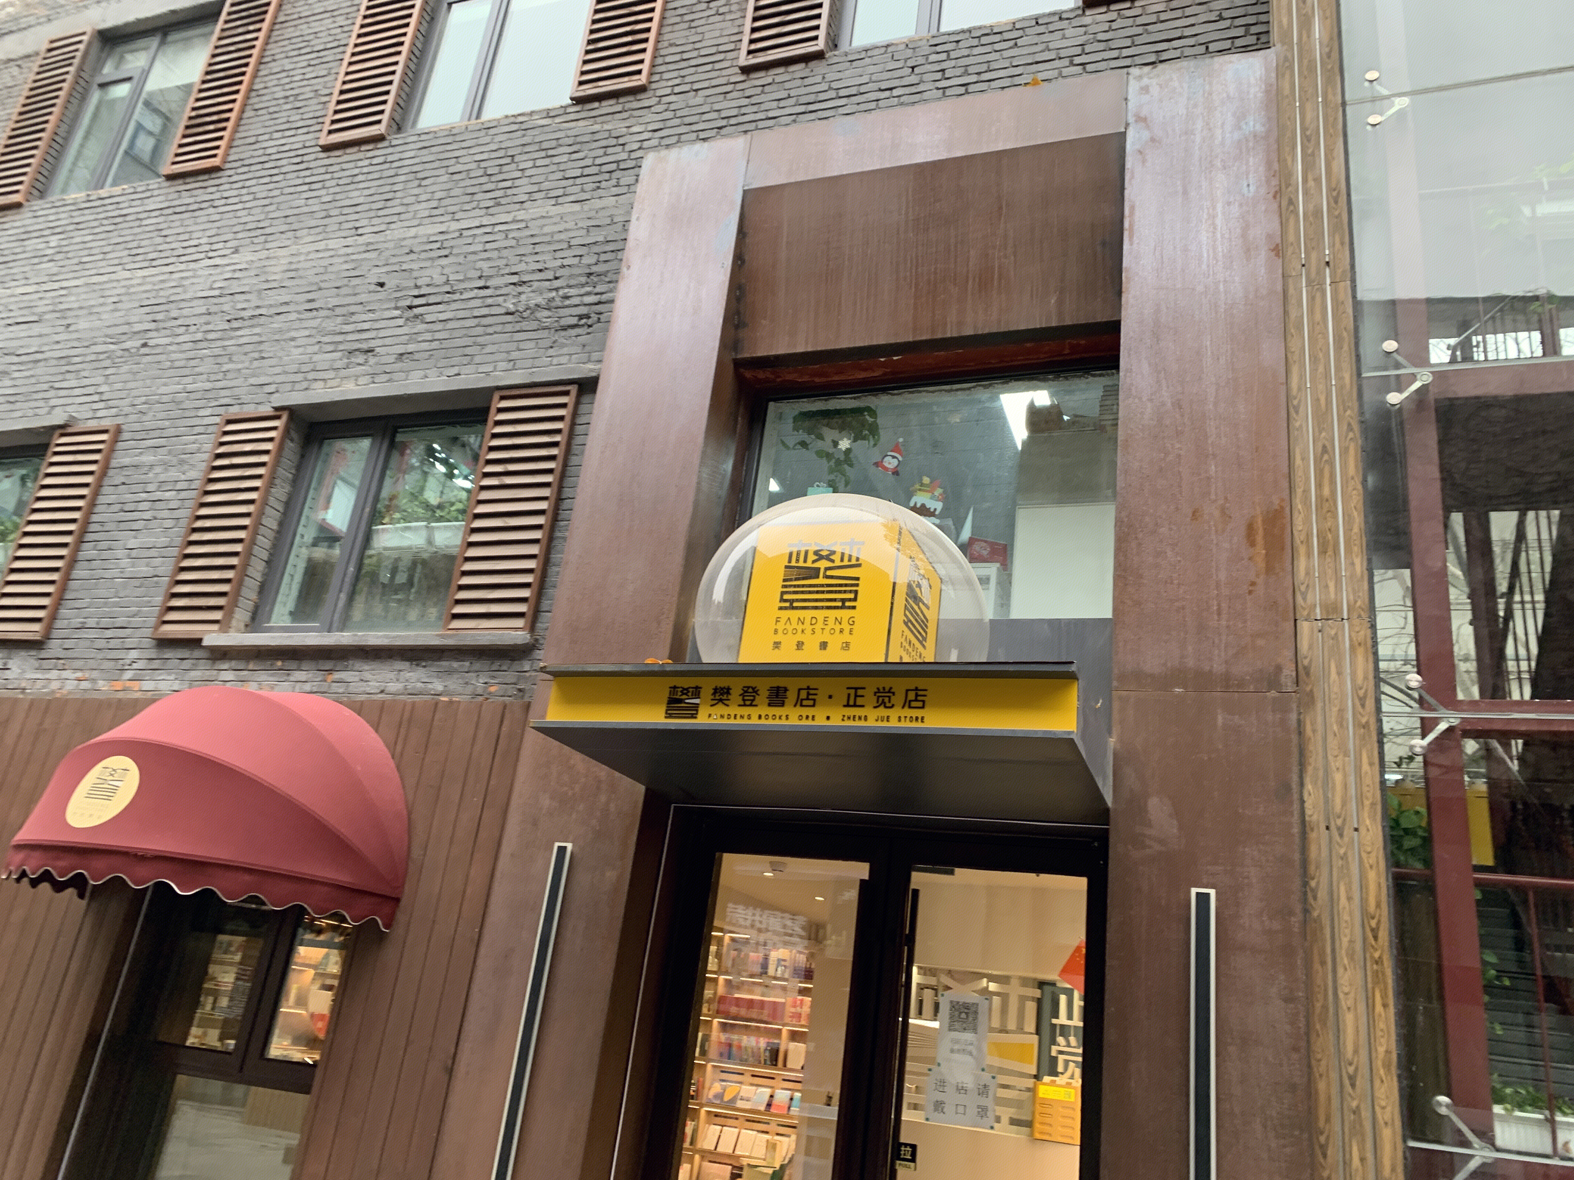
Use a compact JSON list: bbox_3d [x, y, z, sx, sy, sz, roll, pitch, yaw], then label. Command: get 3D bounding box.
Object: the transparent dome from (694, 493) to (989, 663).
[{"bbox_3d":[0.236,0.042,4.797,1.180,0.830,1.180,-1,-21,22],"label":"transparent dome"}]

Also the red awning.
[{"bbox_3d":[-2.983,0.918,5.809,2.080,1.180,1.070,-1,-21,22],"label":"red awning"}]

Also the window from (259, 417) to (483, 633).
[{"bbox_3d":[-2.394,-0.373,6.953,1.500,1.470,0.100,-1,-21,22],"label":"window"}]

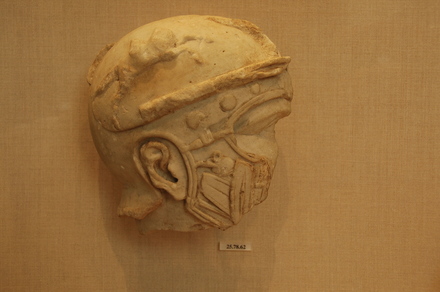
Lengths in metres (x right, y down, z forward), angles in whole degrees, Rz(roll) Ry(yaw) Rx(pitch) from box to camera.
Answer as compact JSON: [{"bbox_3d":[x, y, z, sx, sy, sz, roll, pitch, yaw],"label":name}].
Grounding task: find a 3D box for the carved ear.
[{"bbox_3d":[-0.053,0.024,0.600,0.031,0.062,0.020,-24,0,-5],"label":"carved ear"}]

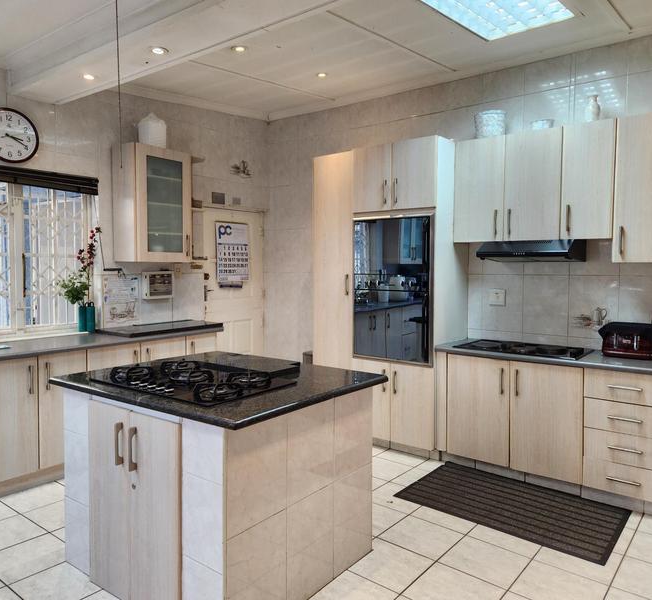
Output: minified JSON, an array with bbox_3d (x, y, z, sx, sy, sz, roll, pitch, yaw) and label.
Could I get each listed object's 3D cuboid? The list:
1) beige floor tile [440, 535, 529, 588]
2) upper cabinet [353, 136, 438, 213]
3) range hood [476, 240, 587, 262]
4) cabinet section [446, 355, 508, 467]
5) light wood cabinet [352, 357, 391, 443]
[{"bbox_3d":[0.789,1.291,2.627,0.345,0.010,0.345,3,3,38],"label":"beige floor tile"},{"bbox_3d":[0.700,-0.955,4.318,0.742,0.511,0.602,3,4,39],"label":"upper cabinet"},{"bbox_3d":[1.442,-0.344,3.726,0.609,0.147,0.461,2,3,39],"label":"range hood"},{"bbox_3d":[1.248,0.766,4.000,0.461,0.740,0.550,3,3,38],"label":"cabinet section"},{"bbox_3d":[0.531,0.771,4.439,0.362,0.622,0.564,2,3,39],"label":"light wood cabinet"}]

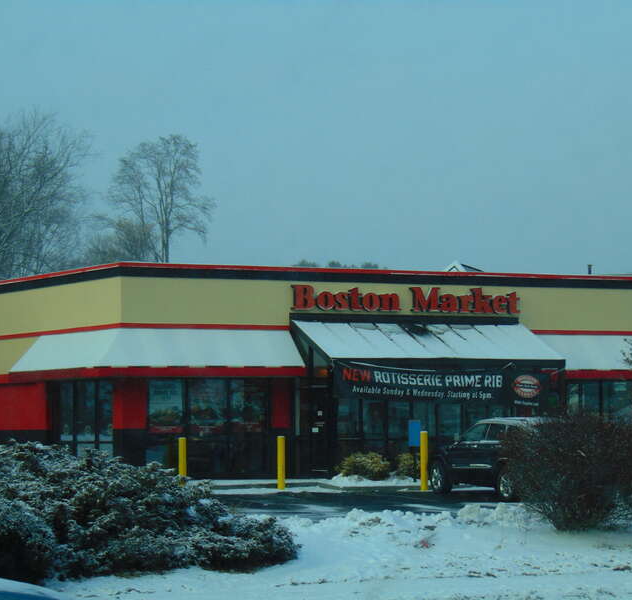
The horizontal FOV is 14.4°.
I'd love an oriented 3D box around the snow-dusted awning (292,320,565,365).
[{"bbox_3d":[2.900,1.115,63.566,6.750,1.170,2.250,1,-3,-27],"label":"snow-dusted awning"}]

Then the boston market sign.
[{"bbox_3d":[2.398,-0.005,64.517,6.800,0.640,0.180,1,-3,-27],"label":"boston market sign"}]

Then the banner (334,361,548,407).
[{"bbox_3d":[3.162,2.125,62.407,6.080,1.060,0.060,1,-3,-27],"label":"banner"}]

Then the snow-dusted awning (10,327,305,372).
[{"bbox_3d":[-3.839,1.327,59.672,5.180,1.110,5.700,1,-4,-28],"label":"snow-dusted awning"}]

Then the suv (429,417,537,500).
[{"bbox_3d":[4.223,3.393,54.451,1.870,1.740,4.700,1,-3,-29],"label":"suv"}]

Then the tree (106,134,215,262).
[{"bbox_3d":[-7.351,-0.118,118.000,5.011,15.412,5.011,0,-3,-4],"label":"tree"}]

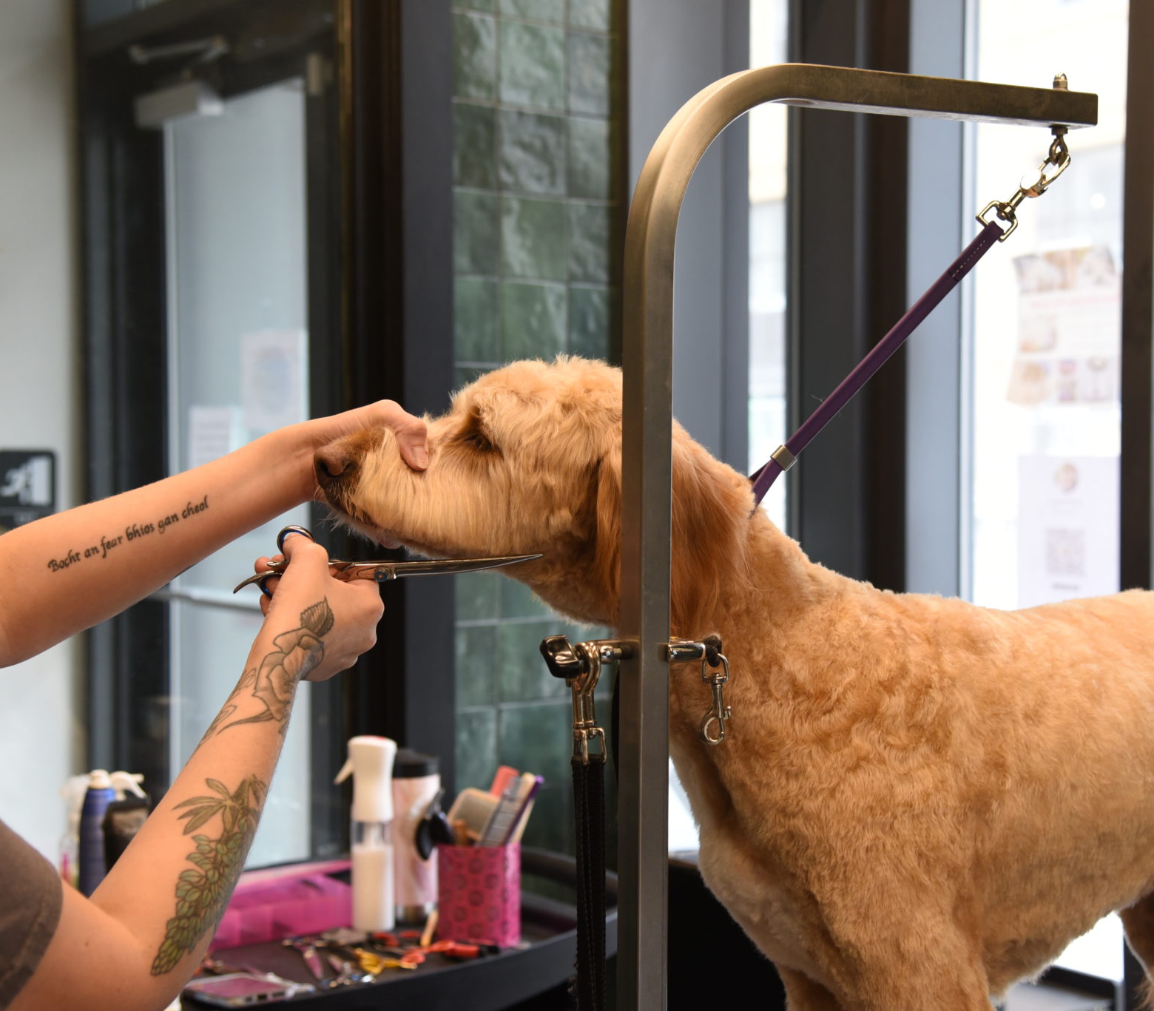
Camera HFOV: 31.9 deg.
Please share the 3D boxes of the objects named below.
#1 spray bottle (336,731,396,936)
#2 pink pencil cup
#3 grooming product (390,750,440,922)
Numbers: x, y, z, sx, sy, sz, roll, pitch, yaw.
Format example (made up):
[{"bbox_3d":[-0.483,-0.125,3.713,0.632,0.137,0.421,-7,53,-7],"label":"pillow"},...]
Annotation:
[{"bbox_3d":[-0.259,0.404,2.496,0.074,0.234,0.053,0,2,0],"label":"spray bottle"},{"bbox_3d":[-0.119,0.463,2.446,0.084,0.119,0.084,1,2,13],"label":"pink pencil cup"},{"bbox_3d":[-0.207,0.413,2.545,0.071,0.211,0.071,0,2,0],"label":"grooming product"}]

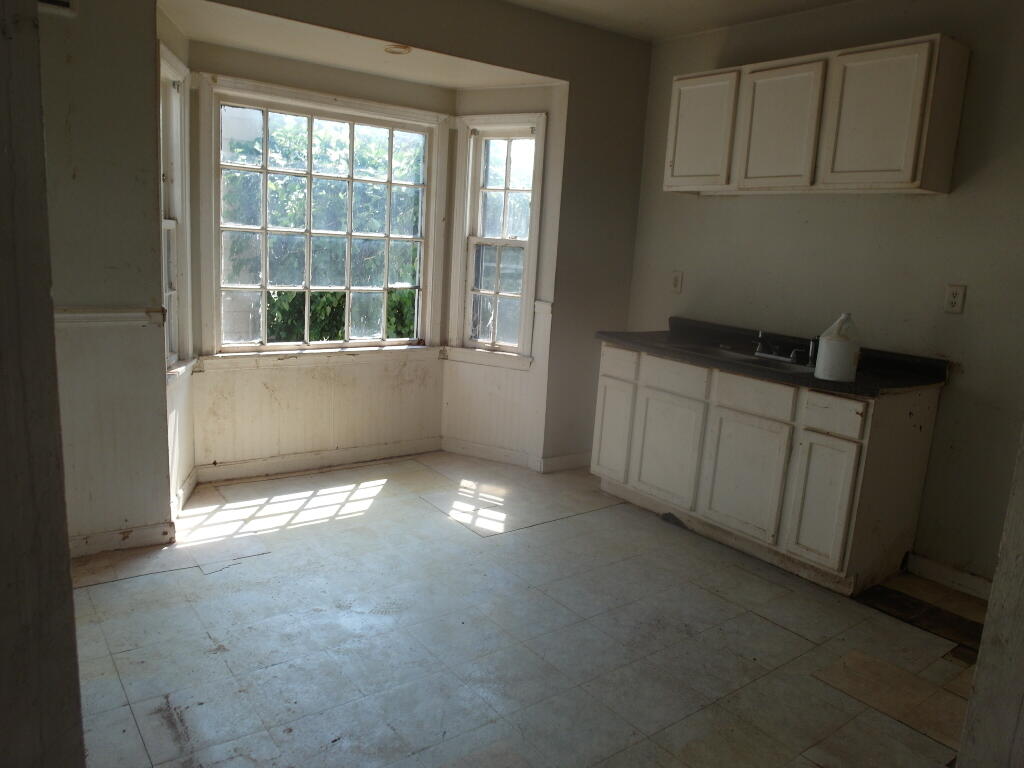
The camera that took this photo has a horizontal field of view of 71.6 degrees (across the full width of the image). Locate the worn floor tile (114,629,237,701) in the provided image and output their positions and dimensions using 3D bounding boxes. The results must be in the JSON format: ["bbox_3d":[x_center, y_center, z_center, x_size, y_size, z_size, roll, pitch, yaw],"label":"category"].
[{"bbox_3d":[-1.064,0.884,2.227,0.305,0.006,0.305,-4,13,-37],"label":"worn floor tile"}]

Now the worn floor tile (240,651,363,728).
[{"bbox_3d":[-0.653,0.930,2.176,0.305,0.006,0.305,-4,13,-37],"label":"worn floor tile"}]

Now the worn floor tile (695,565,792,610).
[{"bbox_3d":[0.978,0.881,3.064,0.305,0.006,0.305,-4,13,-37],"label":"worn floor tile"}]

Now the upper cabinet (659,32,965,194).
[{"bbox_3d":[1.384,-1.234,3.486,0.320,0.610,1.375,-4,13,-37],"label":"upper cabinet"}]

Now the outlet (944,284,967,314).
[{"bbox_3d":[1.927,-0.369,3.095,0.009,0.120,0.078,-4,13,-37],"label":"outlet"}]

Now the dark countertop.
[{"bbox_3d":[1.232,-0.172,3.655,0.635,0.135,1.647,-5,13,-36],"label":"dark countertop"}]

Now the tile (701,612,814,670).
[{"bbox_3d":[0.920,0.960,2.660,0.304,0.010,0.304,-5,13,-36],"label":"tile"}]

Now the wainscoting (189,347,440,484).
[{"bbox_3d":[-1.093,0.158,4.323,1.600,0.705,0.030,-4,13,-37],"label":"wainscoting"}]

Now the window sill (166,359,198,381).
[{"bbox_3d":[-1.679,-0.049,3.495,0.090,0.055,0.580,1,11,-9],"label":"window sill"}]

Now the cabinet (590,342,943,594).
[{"bbox_3d":[1.190,0.325,3.731,0.597,0.872,1.597,-5,13,-36],"label":"cabinet"}]

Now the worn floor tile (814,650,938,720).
[{"bbox_3d":[1.248,1.019,2.436,0.304,0.010,0.304,-5,13,-36],"label":"worn floor tile"}]

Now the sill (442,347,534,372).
[{"bbox_3d":[-0.176,-0.157,4.616,0.655,0.095,0.060,8,12,24],"label":"sill"}]

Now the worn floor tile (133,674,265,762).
[{"bbox_3d":[-0.914,0.971,2.064,0.304,0.010,0.304,-5,13,-36],"label":"worn floor tile"}]

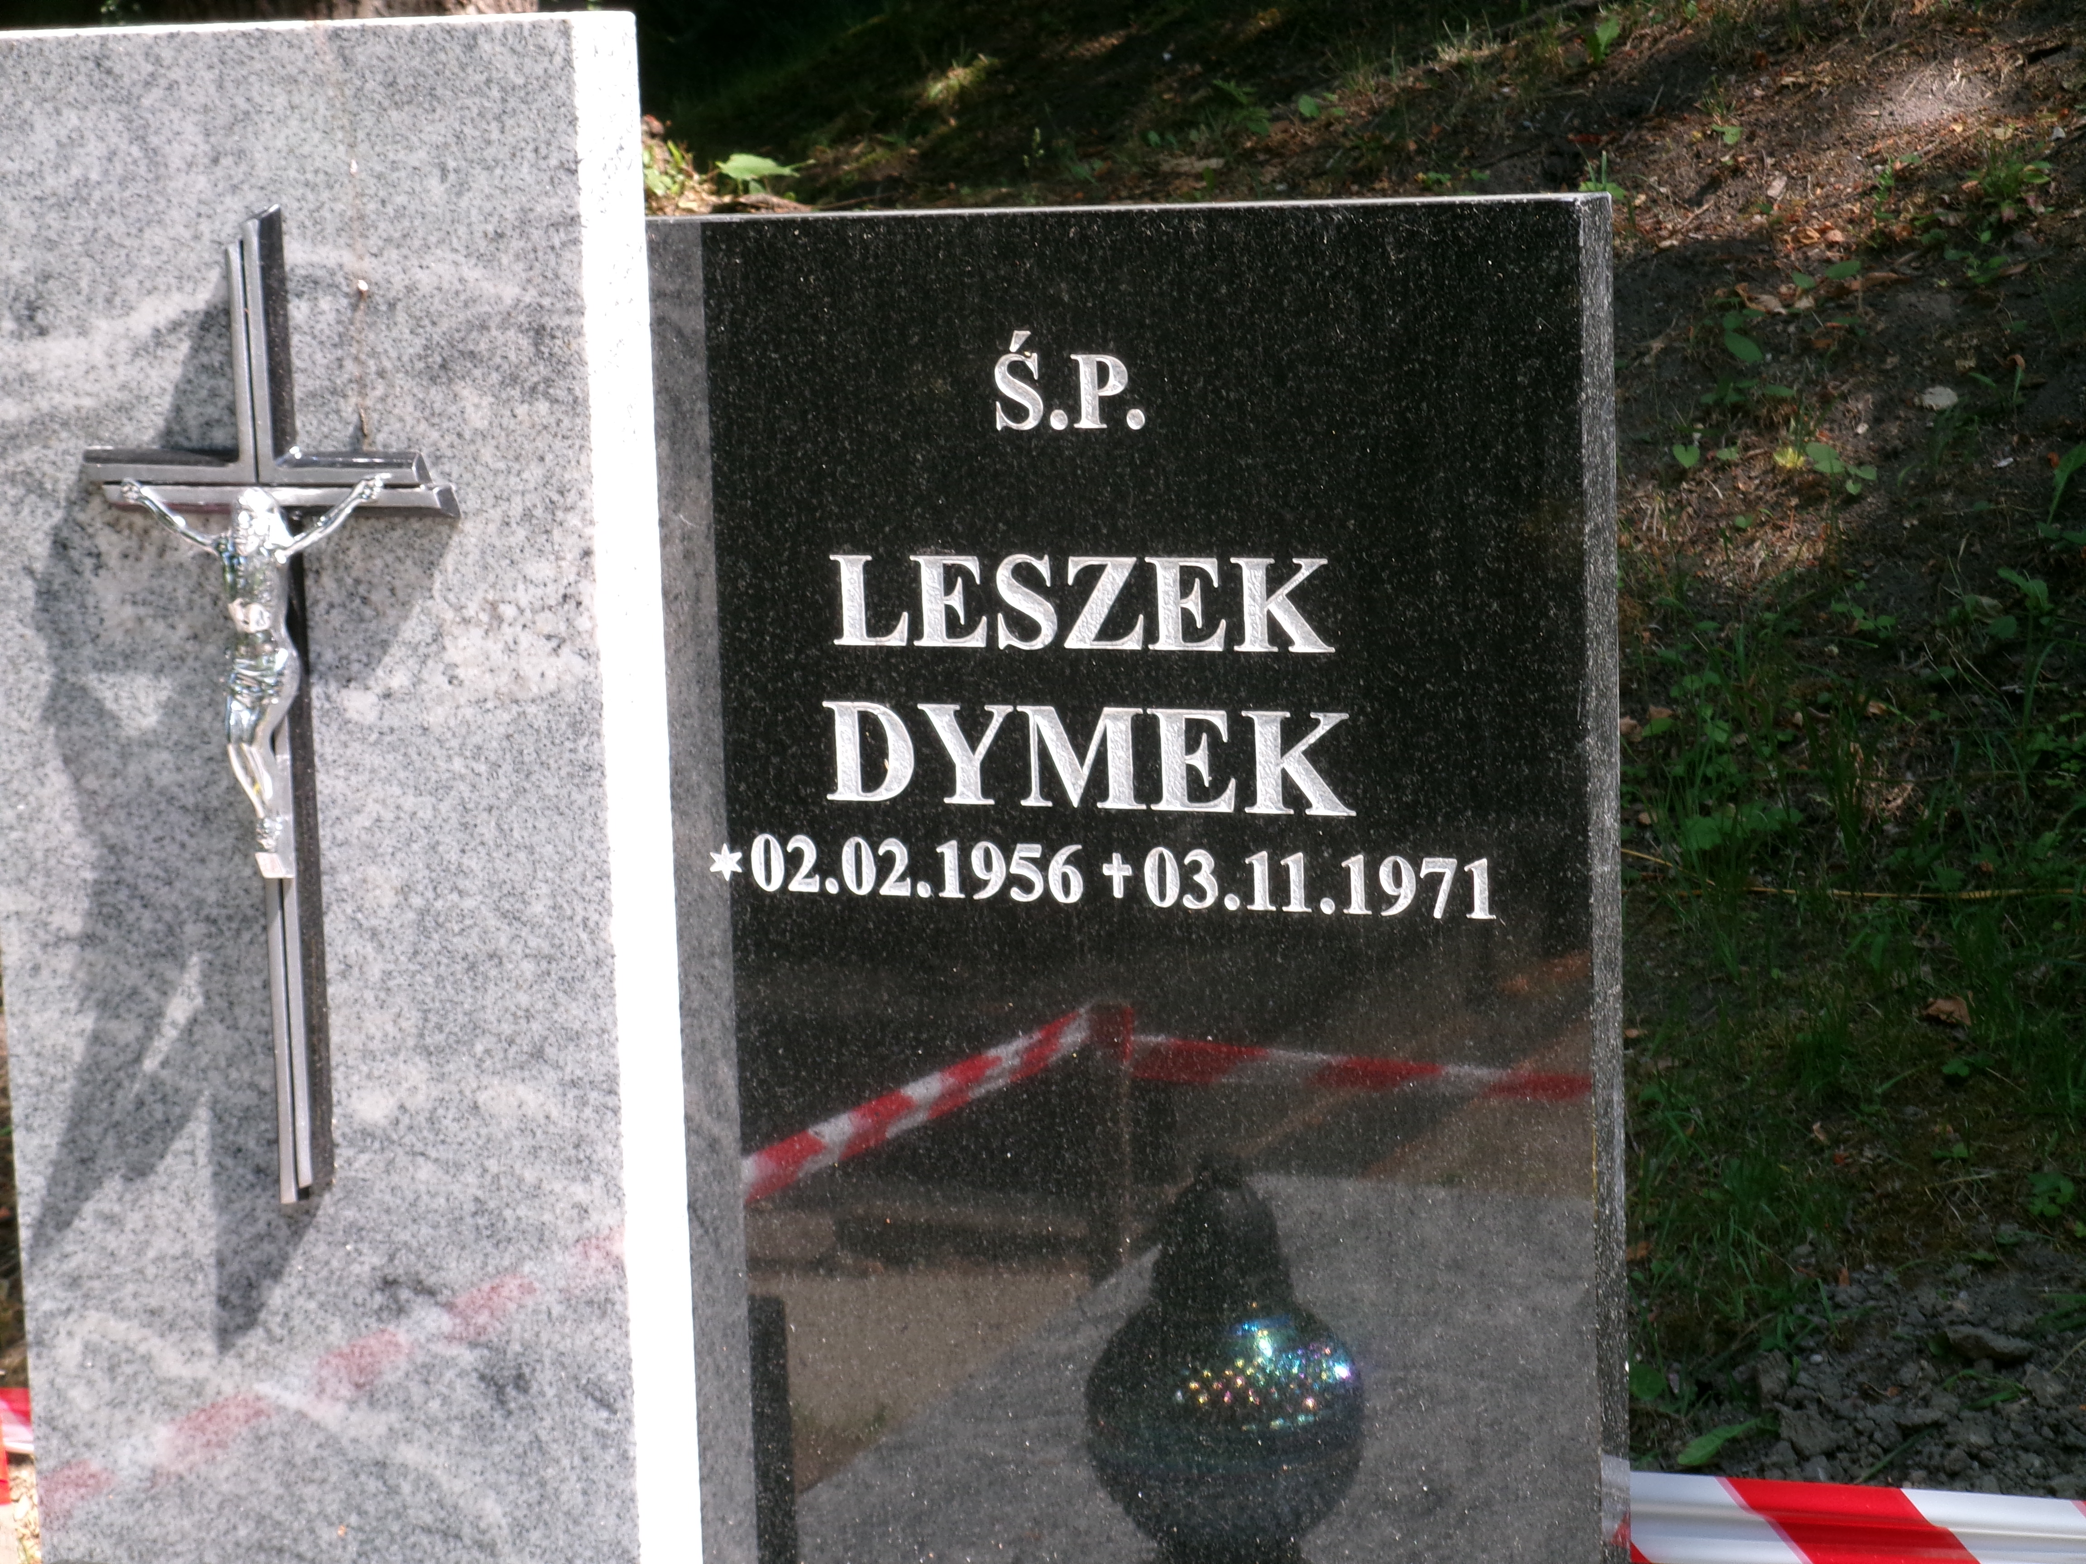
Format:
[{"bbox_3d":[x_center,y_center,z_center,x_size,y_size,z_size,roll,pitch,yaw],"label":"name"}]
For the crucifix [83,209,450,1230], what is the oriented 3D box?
[{"bbox_3d":[-0.367,-0.031,2.208,0.197,0.474,0.052,2,9,25],"label":"crucifix"}]

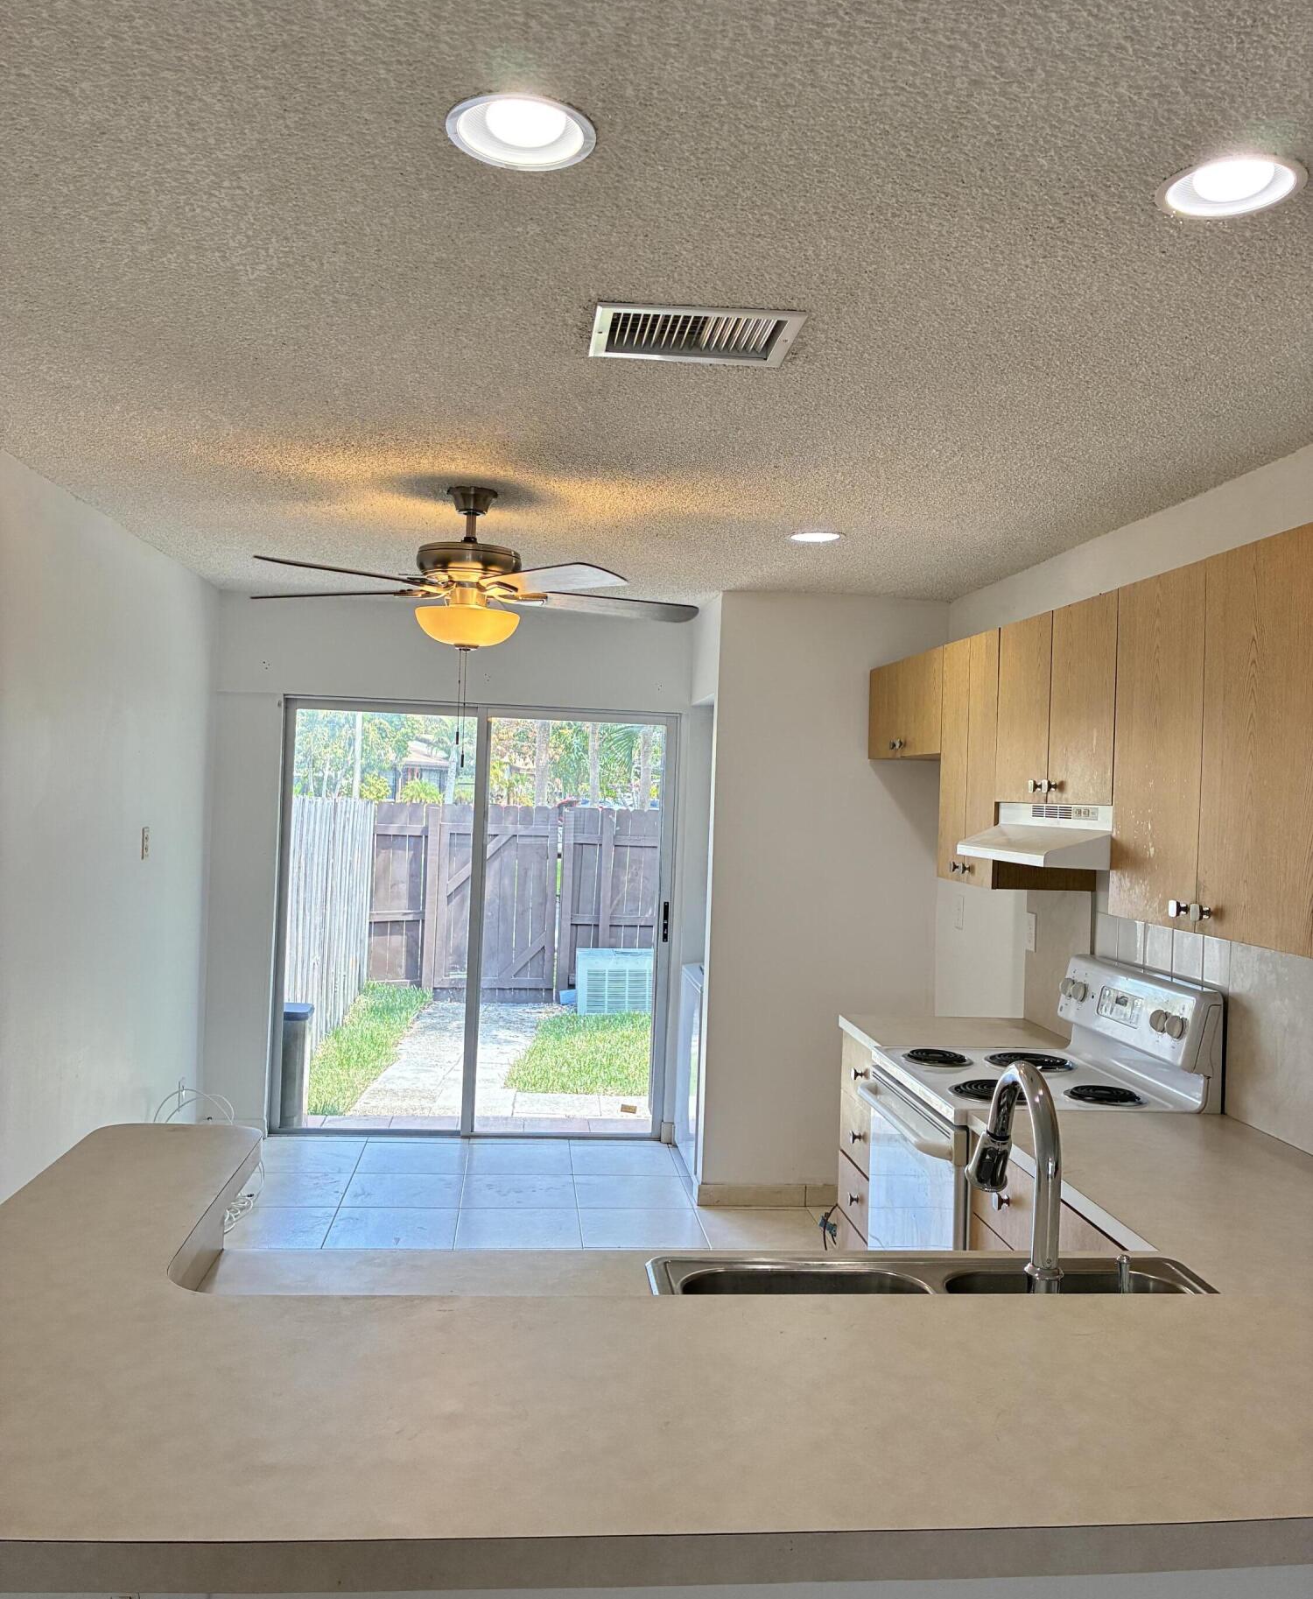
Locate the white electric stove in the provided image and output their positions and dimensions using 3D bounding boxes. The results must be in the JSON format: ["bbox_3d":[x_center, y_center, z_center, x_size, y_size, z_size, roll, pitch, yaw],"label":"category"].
[{"bbox_3d":[0.957,1.048,3.493,0.705,1.200,0.757,2,0,-6],"label":"white electric stove"}]

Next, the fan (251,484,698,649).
[{"bbox_3d":[-0.504,-0.624,3.543,1.300,0.442,1.280,2,0,-6],"label":"fan"}]

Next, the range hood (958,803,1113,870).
[{"bbox_3d":[1.119,0.091,3.452,0.452,0.152,0.754,2,0,-6],"label":"range hood"}]

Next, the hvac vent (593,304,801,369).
[{"bbox_3d":[0.068,-0.826,2.327,0.357,0.020,0.287,2,0,-6],"label":"hvac vent"}]

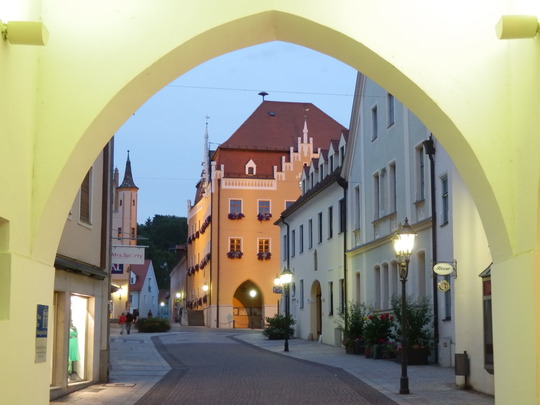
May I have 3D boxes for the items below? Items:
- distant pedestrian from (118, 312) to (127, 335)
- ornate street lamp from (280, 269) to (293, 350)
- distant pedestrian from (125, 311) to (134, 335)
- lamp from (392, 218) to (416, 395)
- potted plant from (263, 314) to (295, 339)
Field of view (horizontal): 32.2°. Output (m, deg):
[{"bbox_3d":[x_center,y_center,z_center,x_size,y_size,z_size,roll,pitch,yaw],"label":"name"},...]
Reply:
[{"bbox_3d":[-11.016,9.083,70.117,0.550,1.640,0.420,1,-8,-5],"label":"distant pedestrian"},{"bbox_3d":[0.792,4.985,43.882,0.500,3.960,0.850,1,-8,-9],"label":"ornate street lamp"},{"bbox_3d":[-10.507,9.053,70.121,0.560,1.700,0.420,1,-8,-5],"label":"distant pedestrian"},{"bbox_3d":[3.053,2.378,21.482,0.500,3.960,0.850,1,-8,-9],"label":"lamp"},{"bbox_3d":[0.604,7.908,59.500,2.050,1.620,1.900,1,-8,-9],"label":"potted plant"}]

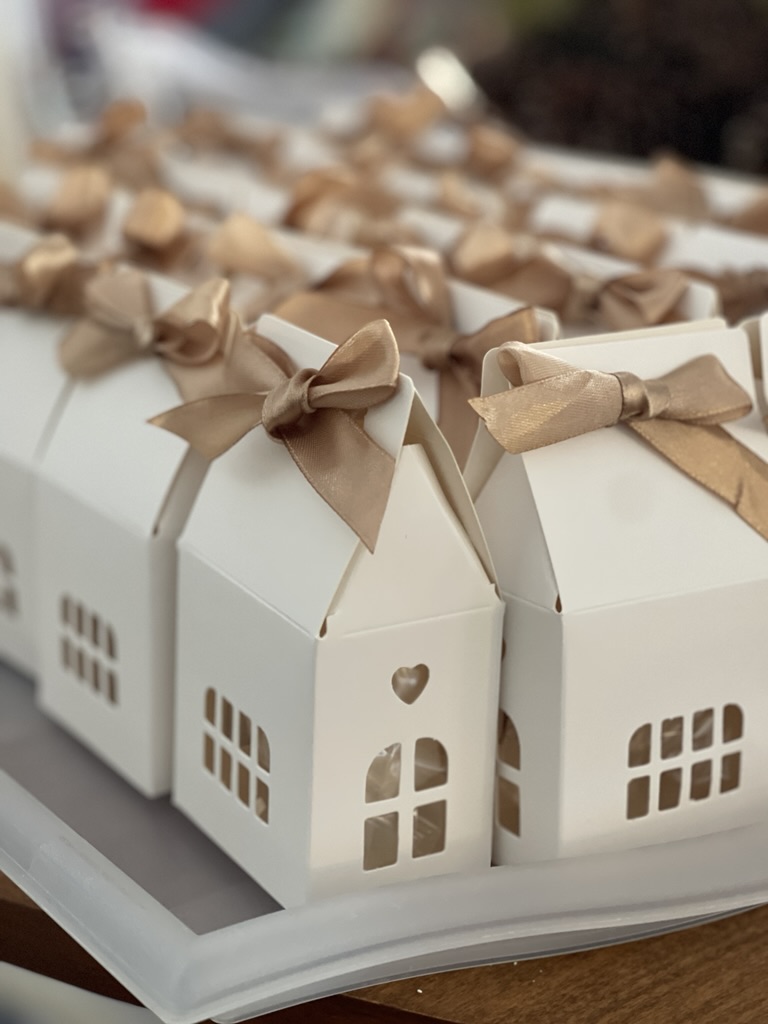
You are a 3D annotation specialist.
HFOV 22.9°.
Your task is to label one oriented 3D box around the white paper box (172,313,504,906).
[{"bbox_3d":[-0.018,0.031,0.660,0.072,0.185,0.105,-8,19,-30],"label":"white paper box"}]

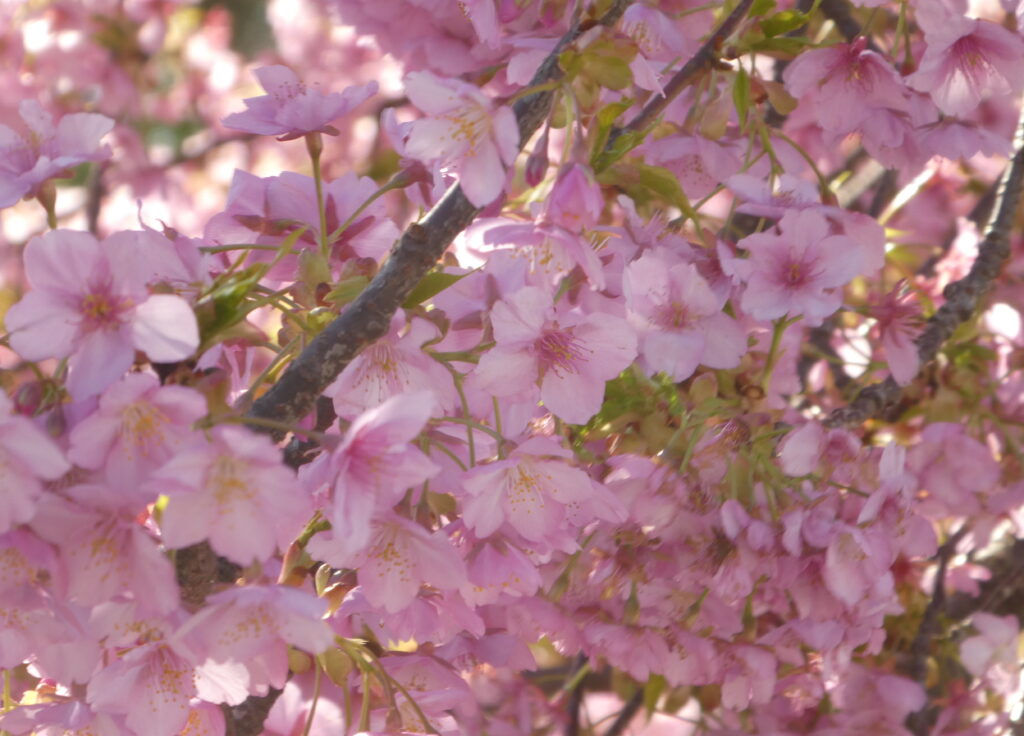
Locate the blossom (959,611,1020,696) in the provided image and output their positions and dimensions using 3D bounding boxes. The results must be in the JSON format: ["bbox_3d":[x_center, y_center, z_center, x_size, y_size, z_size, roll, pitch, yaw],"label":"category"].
[{"bbox_3d":[0.132,0.079,1.750,0.019,0.023,0.016,0,18,18],"label":"blossom"}]

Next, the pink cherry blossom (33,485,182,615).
[{"bbox_3d":[-0.091,0.041,1.420,0.033,0.030,0.020,0,30,0],"label":"pink cherry blossom"}]

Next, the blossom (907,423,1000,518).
[{"bbox_3d":[0.116,0.027,1.660,0.025,0.025,0.015,0,15,6],"label":"blossom"}]

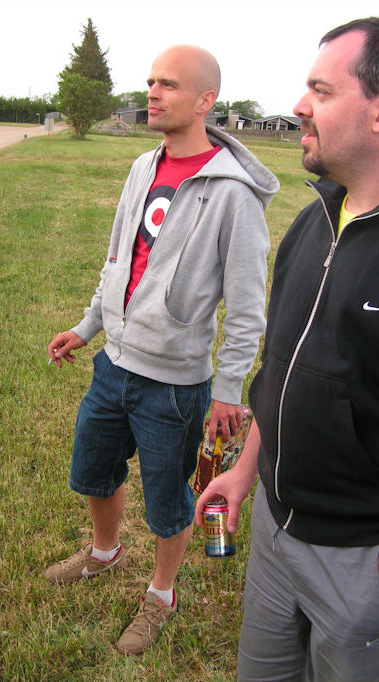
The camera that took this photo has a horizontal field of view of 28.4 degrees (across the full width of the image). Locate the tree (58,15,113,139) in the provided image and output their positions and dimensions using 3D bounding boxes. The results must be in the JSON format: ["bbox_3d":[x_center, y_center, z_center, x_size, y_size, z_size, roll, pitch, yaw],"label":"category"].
[{"bbox_3d":[-7.106,-17.848,51.136,3.690,7.771,3.505,3,16,0],"label":"tree"}]

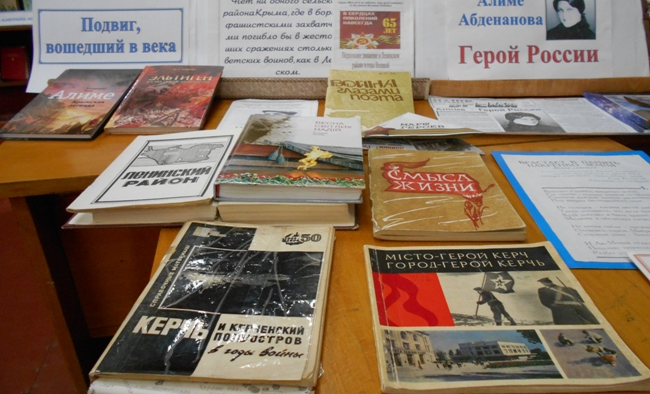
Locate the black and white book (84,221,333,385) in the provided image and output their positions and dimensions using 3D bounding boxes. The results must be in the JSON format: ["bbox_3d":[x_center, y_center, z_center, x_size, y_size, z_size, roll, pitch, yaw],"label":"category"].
[{"bbox_3d":[-0.068,0.071,0.379,0.138,0.007,0.182,2,28,3],"label":"black and white book"}]

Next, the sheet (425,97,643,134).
[{"bbox_3d":[0.335,-0.139,0.823,0.290,0.003,0.195,1,28,1],"label":"sheet"}]

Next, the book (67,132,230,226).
[{"bbox_3d":[-0.193,-0.032,0.601,0.147,0.022,0.219,-3,28,-1],"label":"book"}]

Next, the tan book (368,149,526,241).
[{"bbox_3d":[0.126,-0.009,0.564,0.146,0.013,0.196,1,28,2],"label":"tan book"}]

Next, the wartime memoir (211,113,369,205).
[{"bbox_3d":[-0.031,-0.054,0.591,0.152,0.018,0.219,1,28,2],"label":"wartime memoir"}]

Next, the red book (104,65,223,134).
[{"bbox_3d":[-0.260,-0.170,0.829,0.147,0.011,0.230,-1,38,-2],"label":"red book"}]

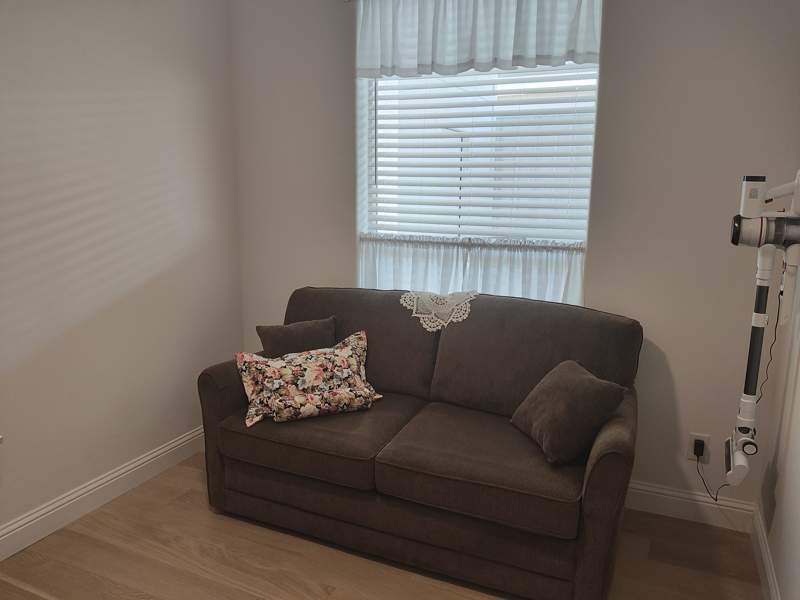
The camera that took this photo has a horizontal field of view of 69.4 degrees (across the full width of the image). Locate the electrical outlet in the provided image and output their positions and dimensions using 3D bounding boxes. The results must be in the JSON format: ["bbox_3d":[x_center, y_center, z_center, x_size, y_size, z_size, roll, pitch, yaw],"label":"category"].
[{"bbox_3d":[1.145,0.568,2.206,0.073,0.118,0.010,6,12,25],"label":"electrical outlet"}]

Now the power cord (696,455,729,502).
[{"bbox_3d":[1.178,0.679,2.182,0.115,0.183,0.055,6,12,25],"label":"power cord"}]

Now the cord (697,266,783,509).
[{"bbox_3d":[1.153,0.326,1.994,0.165,0.950,0.260,6,12,25],"label":"cord"}]

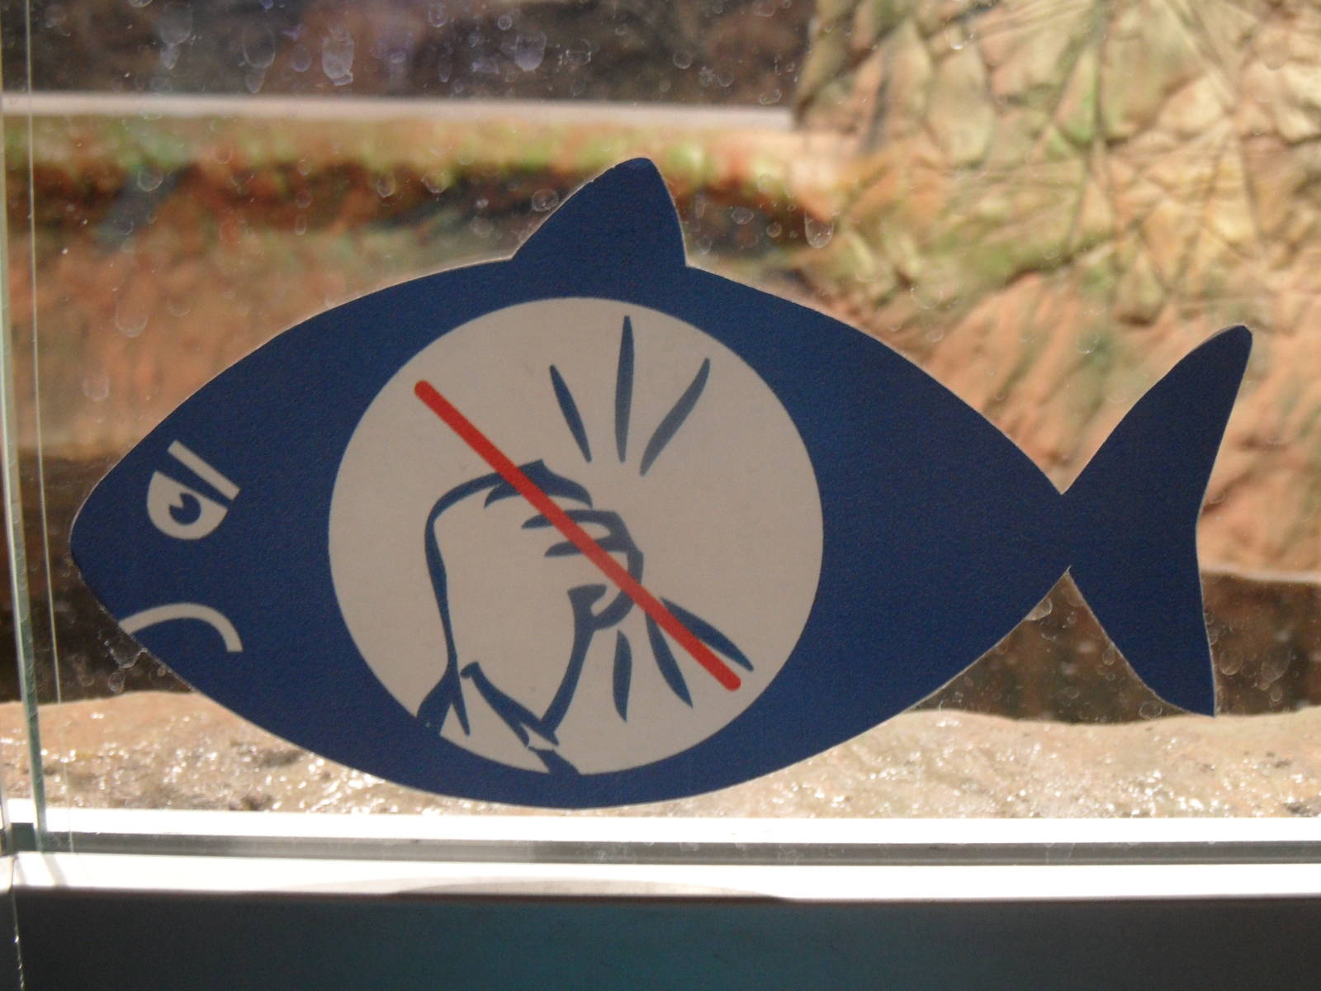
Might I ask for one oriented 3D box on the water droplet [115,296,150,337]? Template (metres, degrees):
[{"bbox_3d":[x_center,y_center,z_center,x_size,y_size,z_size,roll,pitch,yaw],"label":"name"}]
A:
[{"bbox_3d":[-0.108,-0.037,0.390,0.007,0.009,0.002,0,12,-2],"label":"water droplet"}]

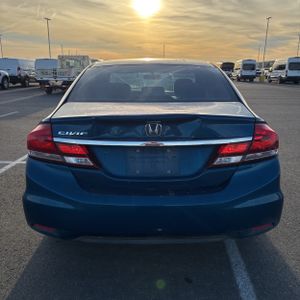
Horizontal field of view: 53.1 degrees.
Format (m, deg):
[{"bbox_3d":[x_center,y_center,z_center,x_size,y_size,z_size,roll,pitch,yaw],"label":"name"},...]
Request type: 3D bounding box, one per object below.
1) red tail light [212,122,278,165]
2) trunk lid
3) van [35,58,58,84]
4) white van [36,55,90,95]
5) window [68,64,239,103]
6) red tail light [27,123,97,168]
[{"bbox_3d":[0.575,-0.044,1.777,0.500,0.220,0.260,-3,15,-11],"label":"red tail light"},{"bbox_3d":[0.025,-0.056,1.877,1.180,0.460,0.580,0,15,1],"label":"trunk lid"},{"bbox_3d":[-9.500,-7.801,30.209,2.030,2.420,5.700,0,15,1],"label":"van"},{"bbox_3d":[-5.150,-4.921,19.386,2.200,2.320,6.200,0,15,1],"label":"white van"},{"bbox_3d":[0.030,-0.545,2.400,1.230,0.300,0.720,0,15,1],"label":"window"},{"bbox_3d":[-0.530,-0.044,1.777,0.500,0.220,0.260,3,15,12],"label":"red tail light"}]

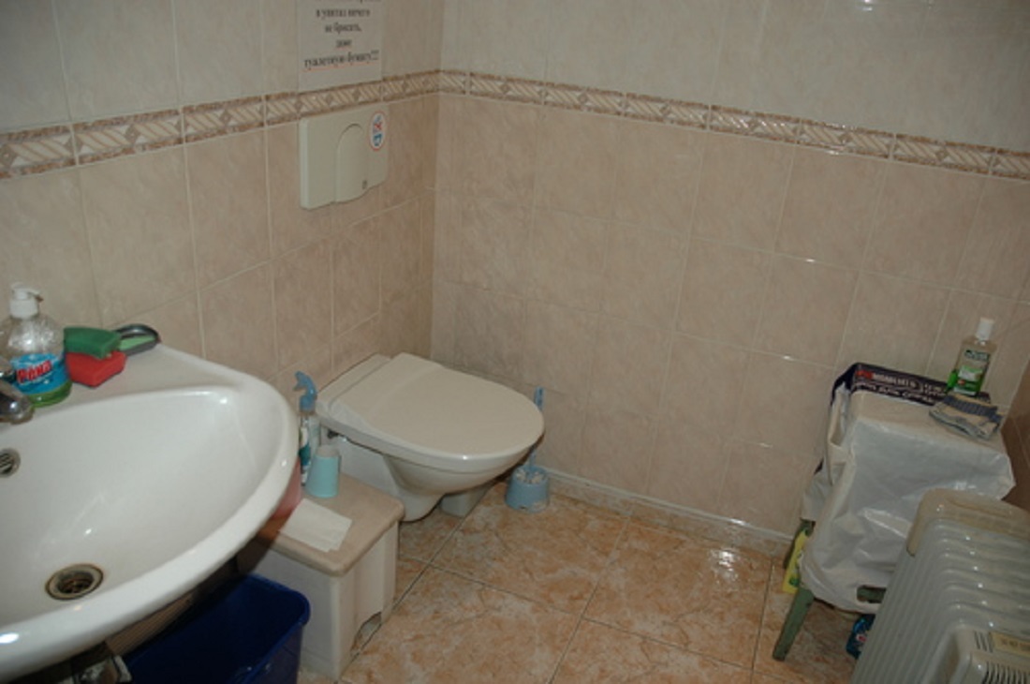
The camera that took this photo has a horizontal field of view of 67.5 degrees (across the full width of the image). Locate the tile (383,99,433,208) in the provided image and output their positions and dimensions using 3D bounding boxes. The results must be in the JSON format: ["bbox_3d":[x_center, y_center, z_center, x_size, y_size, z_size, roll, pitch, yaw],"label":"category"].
[{"bbox_3d":[-0.277,-0.460,1.878,0.010,0.250,0.200,14,26,19],"label":"tile"}]

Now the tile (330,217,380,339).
[{"bbox_3d":[-0.374,-0.159,1.815,0.010,0.250,0.200,14,26,19],"label":"tile"}]

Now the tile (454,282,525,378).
[{"bbox_3d":[-0.070,-0.020,2.150,0.200,0.252,0.010,14,26,19],"label":"tile"}]

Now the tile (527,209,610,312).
[{"bbox_3d":[0.135,-0.212,2.022,0.200,0.250,0.010,14,26,19],"label":"tile"}]

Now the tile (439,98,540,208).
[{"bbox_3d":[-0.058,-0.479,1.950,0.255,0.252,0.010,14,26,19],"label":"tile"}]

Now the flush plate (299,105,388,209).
[{"bbox_3d":[-0.356,-0.403,1.646,0.024,0.175,0.300,14,26,19],"label":"flush plate"}]

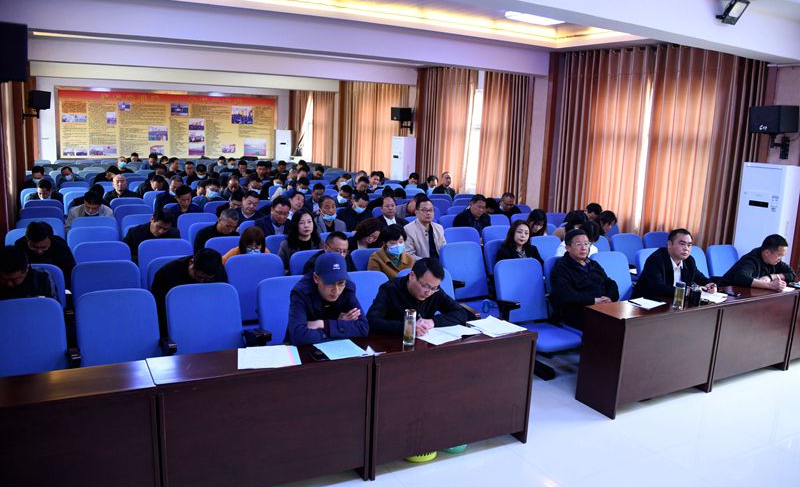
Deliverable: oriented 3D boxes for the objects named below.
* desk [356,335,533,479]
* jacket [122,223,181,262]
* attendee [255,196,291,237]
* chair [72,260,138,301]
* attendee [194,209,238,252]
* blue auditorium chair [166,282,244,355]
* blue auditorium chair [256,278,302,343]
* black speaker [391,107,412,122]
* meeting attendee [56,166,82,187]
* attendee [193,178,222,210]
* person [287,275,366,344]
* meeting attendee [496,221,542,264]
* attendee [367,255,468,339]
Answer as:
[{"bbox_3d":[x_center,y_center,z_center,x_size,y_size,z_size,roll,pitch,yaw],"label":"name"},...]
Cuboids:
[{"bbox_3d":[0.264,0.954,3.995,1.170,0.775,0.402,-3,11,-27],"label":"desk"},{"bbox_3d":[-2.549,0.087,6.412,0.570,0.660,0.500,-2,9,-29],"label":"jacket"},{"bbox_3d":[-1.386,0.159,7.030,0.560,1.360,0.800,-2,9,-29],"label":"attendee"},{"bbox_3d":[-2.107,0.695,4.538,0.550,1.020,0.730,-2,9,-29],"label":"chair"},{"bbox_3d":[-1.765,0.259,6.303,0.560,1.180,0.820,-3,11,-28],"label":"attendee"},{"bbox_3d":[-1.195,0.791,3.990,0.560,0.980,0.720,-3,11,-27],"label":"blue auditorium chair"},{"bbox_3d":[-0.635,0.762,4.148,0.580,1.020,0.680,-3,11,-27],"label":"blue auditorium chair"},{"bbox_3d":[0.034,-2.925,14.108,0.300,0.290,0.420,-1,10,-20],"label":"black speaker"},{"bbox_3d":[-5.743,-0.697,10.807,0.540,1.220,0.780,-3,11,-28],"label":"meeting attendee"},{"bbox_3d":[-2.757,-0.265,9.172,0.520,1.270,0.780,-3,11,-27],"label":"attendee"},{"bbox_3d":[-0.536,0.687,4.136,0.560,1.280,0.760,-2,9,-29],"label":"person"},{"bbox_3d":[1.282,0.399,6.173,0.480,1.220,0.760,-3,11,-27],"label":"meeting attendee"},{"bbox_3d":[0.101,0.663,4.423,0.680,1.190,0.820,-3,11,-27],"label":"attendee"}]

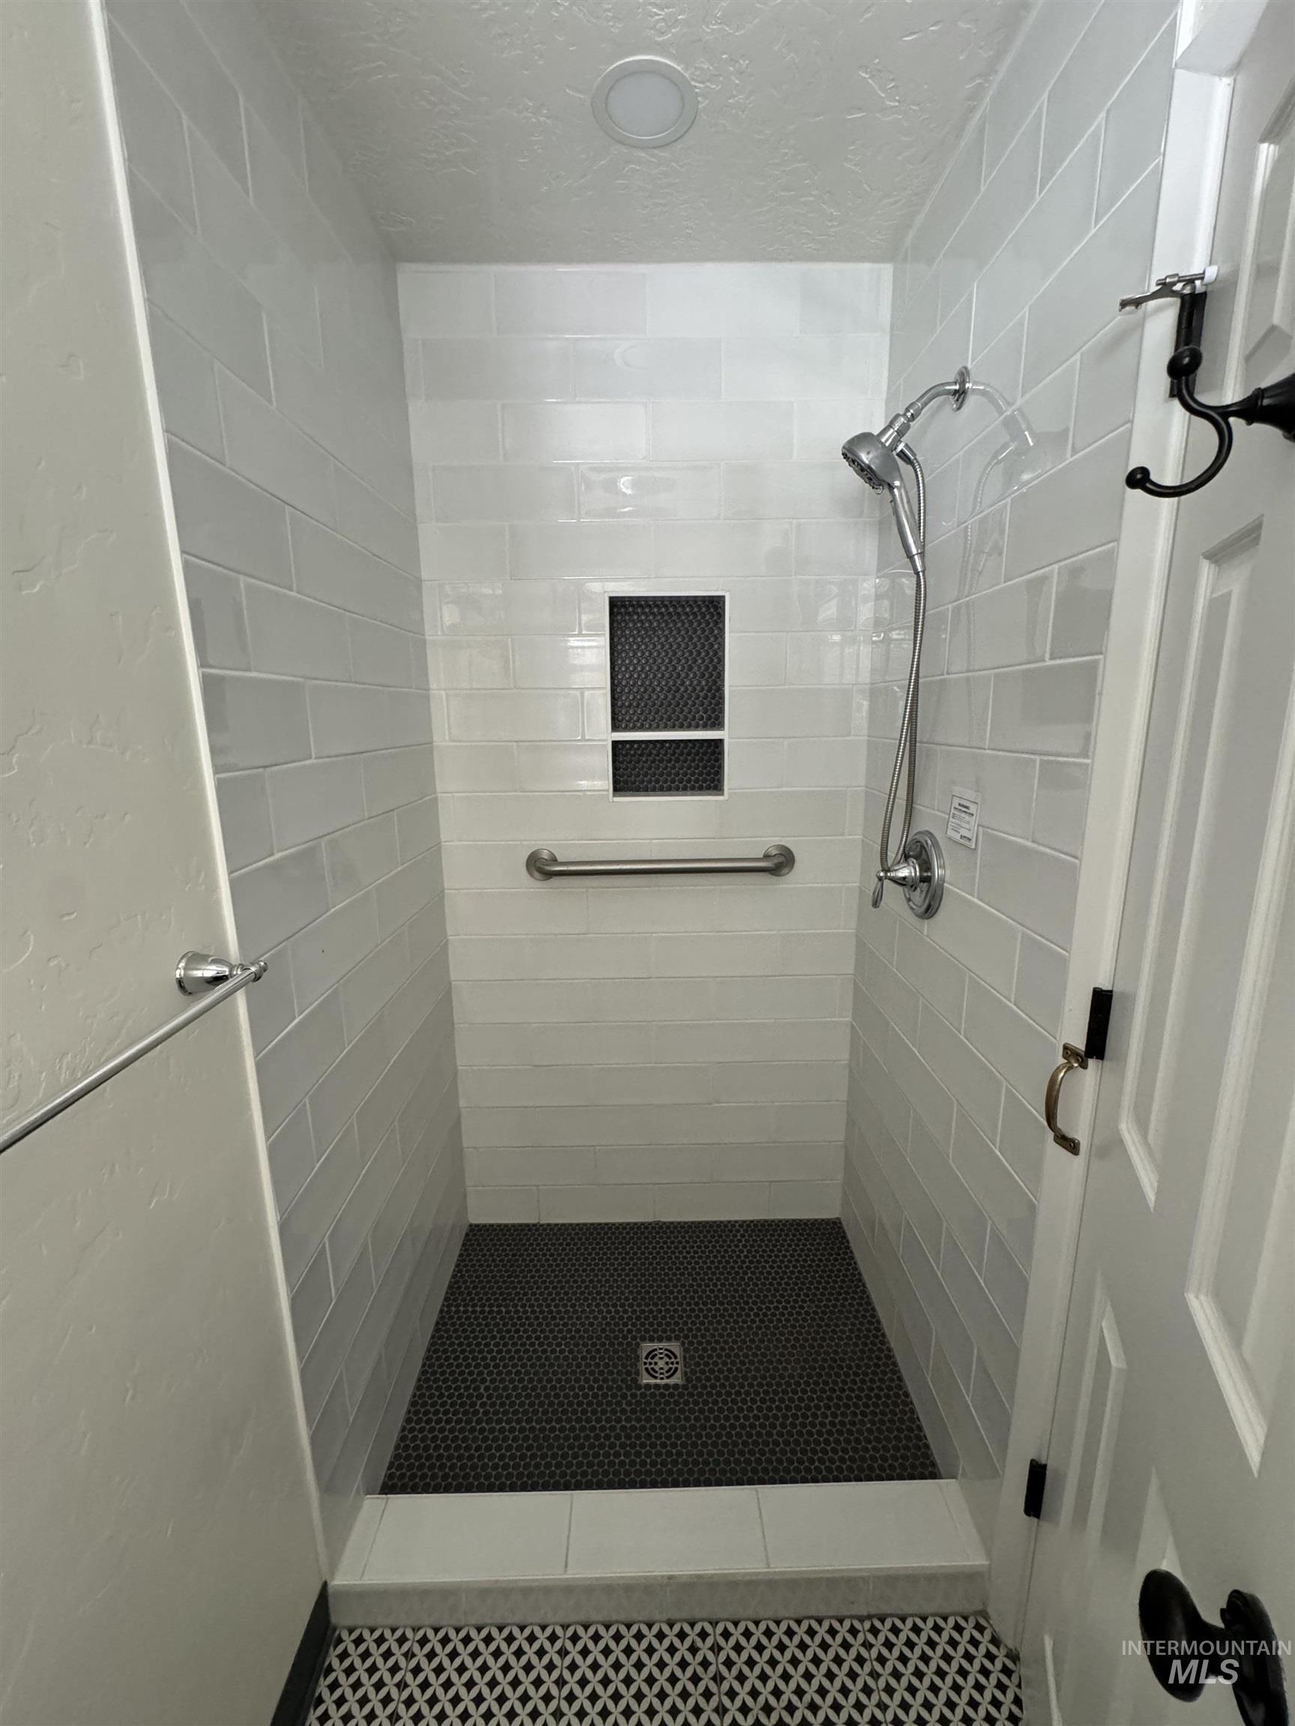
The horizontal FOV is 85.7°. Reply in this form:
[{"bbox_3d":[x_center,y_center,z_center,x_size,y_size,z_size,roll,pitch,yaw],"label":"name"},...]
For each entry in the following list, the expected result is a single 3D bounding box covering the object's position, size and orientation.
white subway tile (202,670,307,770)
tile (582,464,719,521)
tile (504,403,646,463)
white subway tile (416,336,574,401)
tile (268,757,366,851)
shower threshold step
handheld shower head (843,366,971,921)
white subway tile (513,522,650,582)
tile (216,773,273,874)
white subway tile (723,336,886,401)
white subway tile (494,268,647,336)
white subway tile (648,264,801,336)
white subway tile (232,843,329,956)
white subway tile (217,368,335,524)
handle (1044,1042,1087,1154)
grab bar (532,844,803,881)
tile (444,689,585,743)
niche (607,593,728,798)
[{"bbox_3d":[-0.530,-0.196,0.962,0.010,0.122,0.251,-1,12,0],"label":"white subway tile"},{"bbox_3d":[0.007,-0.853,1.608,0.329,0.122,0.010,-1,12,-1],"label":"tile"},{"bbox_3d":[-0.164,-0.976,1.584,0.329,0.122,0.010,-1,12,0],"label":"tile"},{"bbox_3d":[-0.330,-1.092,1.552,0.329,0.122,0.010,-1,12,-1],"label":"white subway tile"},{"bbox_3d":[-0.525,-0.104,1.126,0.010,0.120,0.328,-1,12,0],"label":"tile"},{"bbox_3d":[0.030,1.196,1.214,1.076,0.093,0.134,-1,12,0],"label":"shower threshold step"},{"bbox_3d":[0.446,-0.367,1.283,0.207,0.962,0.165,-1,12,0],"label":"handheld shower head"},{"bbox_3d":[-0.159,-0.732,1.641,0.330,0.122,0.010,-1,12,0],"label":"white subway tile"},{"bbox_3d":[-0.526,-0.058,0.914,0.010,0.122,0.111,-1,12,0],"label":"tile"},{"bbox_3d":[0.348,-1.105,1.563,0.357,0.122,0.010,-1,12,0],"label":"white subway tile"},{"bbox_3d":[-0.166,-1.230,1.533,0.330,0.122,0.010,-1,12,0],"label":"white subway tile"},{"bbox_3d":[0.167,-1.221,1.532,0.329,0.122,0.010,-1,12,-1],"label":"white subway tile"},{"bbox_3d":[-0.529,0.044,1.016,0.010,0.122,0.256,-1,12,0],"label":"white subway tile"},{"bbox_3d":[-0.533,-0.593,1.023,0.010,0.122,0.329,-1,12,0],"label":"white subway tile"},{"bbox_3d":[0.551,0.322,0.936,0.042,0.148,0.037,-5,13,-18],"label":"handle"},{"bbox_3d":[0.035,0.007,1.758,0.689,0.080,0.070,-1,12,0],"label":"grab bar"},{"bbox_3d":[-0.324,-0.360,1.709,0.329,0.122,0.010,-1,12,-1],"label":"tile"},{"bbox_3d":[0.051,-0.405,1.732,0.290,0.489,0.090,-1,12,0],"label":"niche"}]

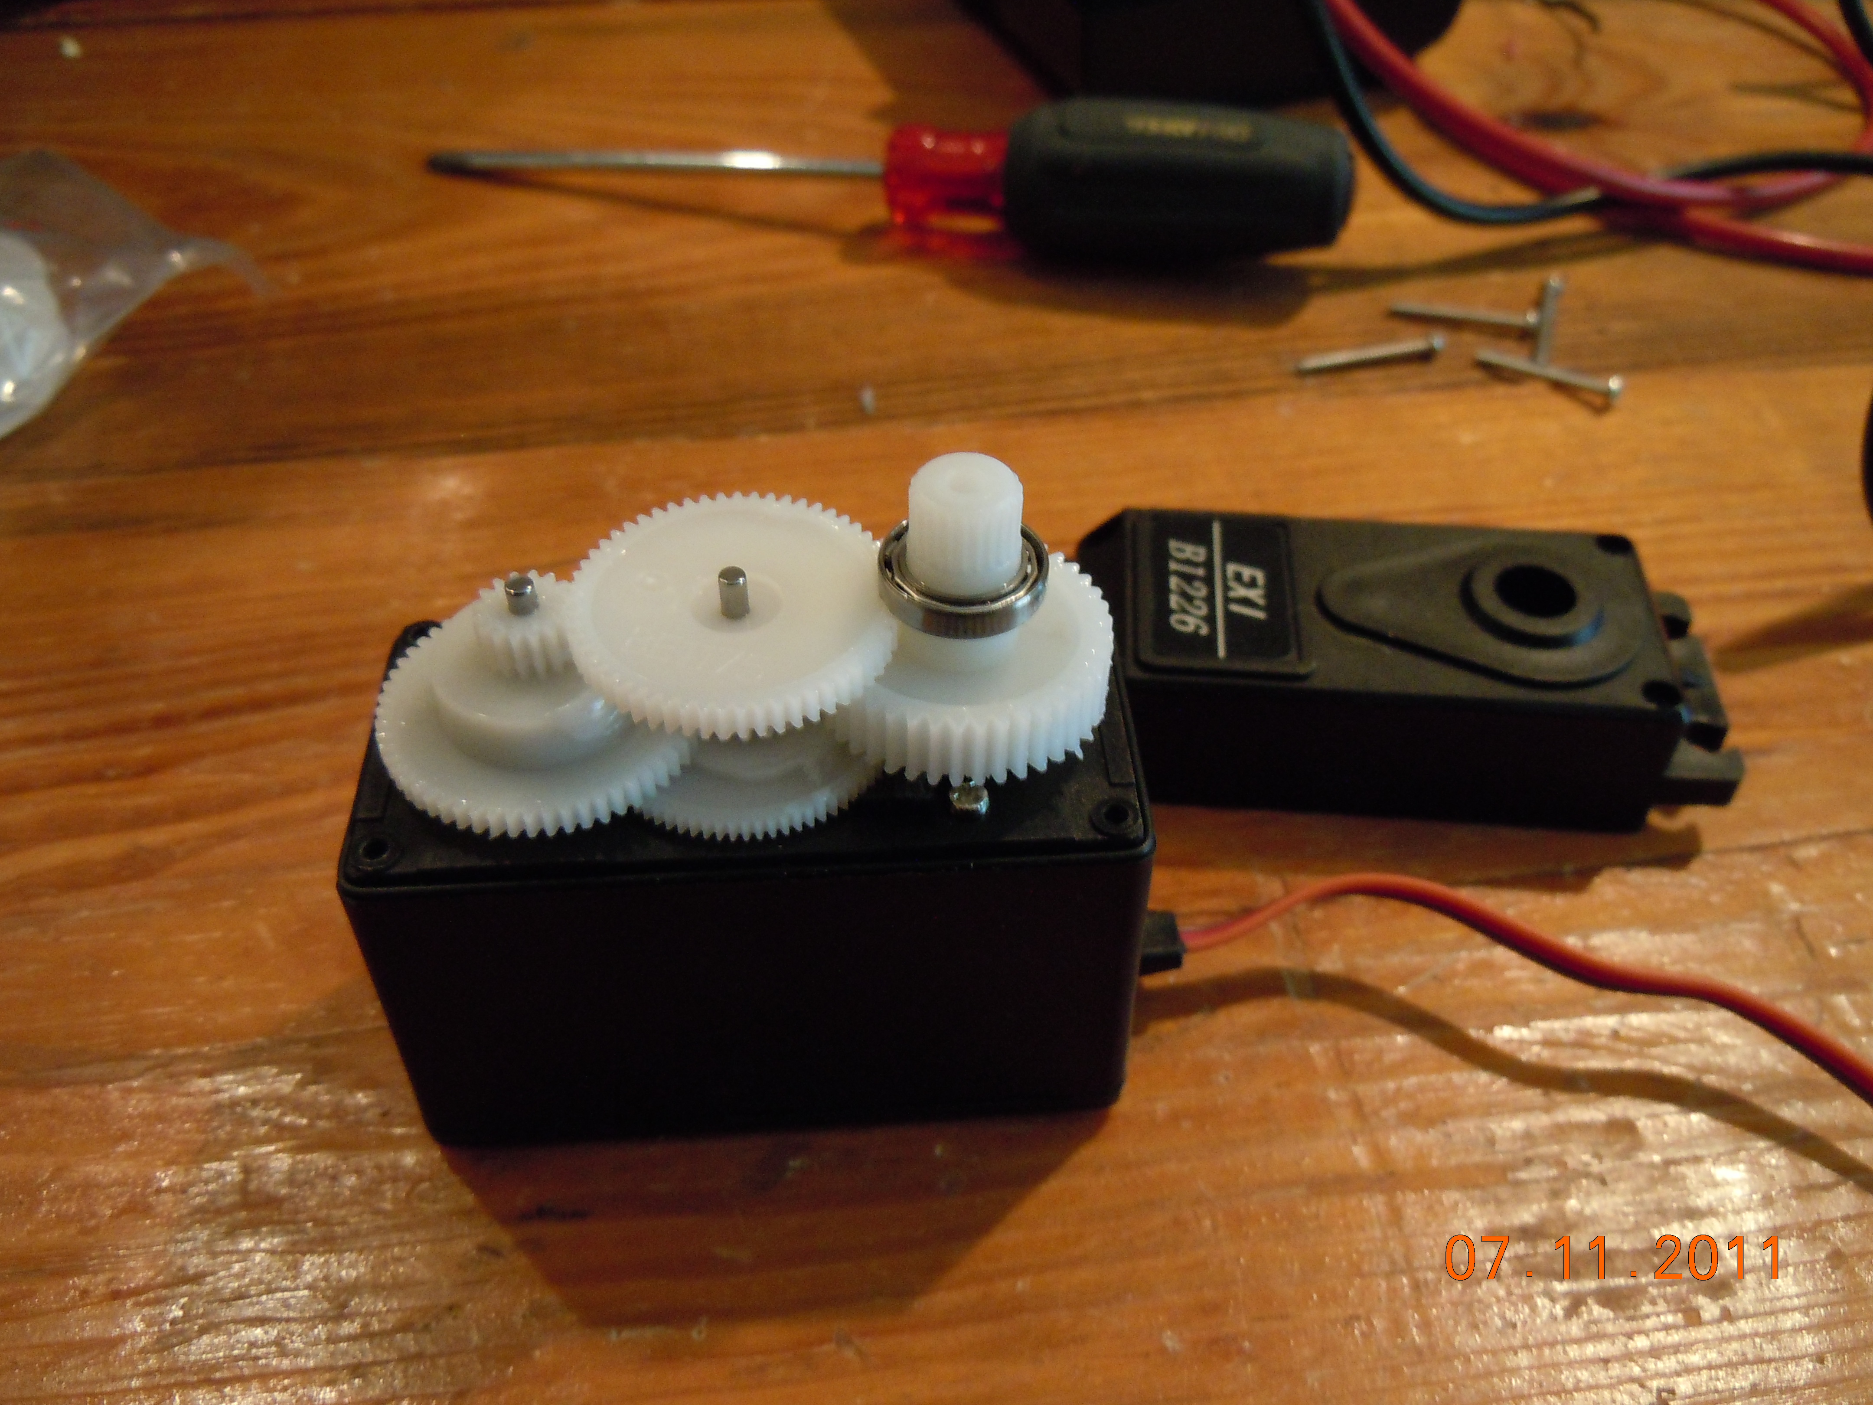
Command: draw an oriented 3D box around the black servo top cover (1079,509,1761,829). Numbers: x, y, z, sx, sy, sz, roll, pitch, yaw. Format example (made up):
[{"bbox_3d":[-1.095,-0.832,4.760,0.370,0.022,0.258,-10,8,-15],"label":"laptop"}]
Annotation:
[{"bbox_3d":[0.046,-0.005,0.170,0.073,0.020,0.029,4,44,3],"label":"black servo top cover"}]

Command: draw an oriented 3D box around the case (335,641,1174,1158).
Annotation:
[{"bbox_3d":[-0.014,0.015,0.142,0.060,0.037,0.029,-3,47,-3],"label":"case"}]

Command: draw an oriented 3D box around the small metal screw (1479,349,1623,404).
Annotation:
[{"bbox_3d":[0.083,-0.045,0.221,0.020,0.003,0.003,19,50,18],"label":"small metal screw"}]

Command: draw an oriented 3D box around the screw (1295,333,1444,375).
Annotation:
[{"bbox_3d":[0.061,-0.048,0.226,0.021,0.003,0.003,-10,47,-7],"label":"screw"}]

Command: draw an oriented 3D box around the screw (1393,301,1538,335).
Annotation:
[{"bbox_3d":[0.076,-0.055,0.233,0.020,0.003,0.003,8,47,9],"label":"screw"}]

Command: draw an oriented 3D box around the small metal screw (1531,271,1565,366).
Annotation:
[{"bbox_3d":[0.087,-0.055,0.232,0.003,0.003,0.021,15,50,13],"label":"small metal screw"}]

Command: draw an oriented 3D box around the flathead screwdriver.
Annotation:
[{"bbox_3d":[-0.012,-0.080,0.247,0.145,0.024,0.024,6,47,13],"label":"flathead screwdriver"}]

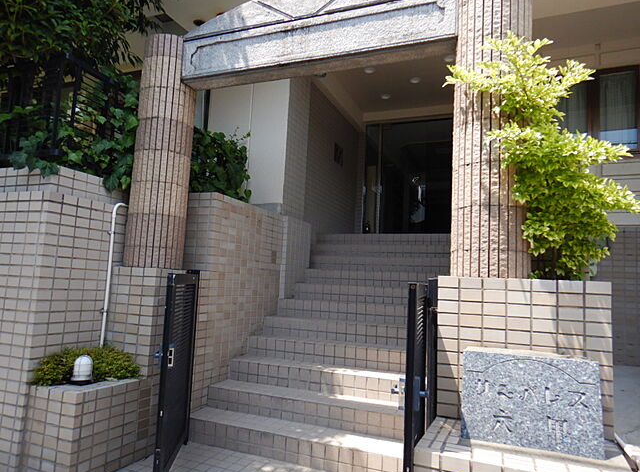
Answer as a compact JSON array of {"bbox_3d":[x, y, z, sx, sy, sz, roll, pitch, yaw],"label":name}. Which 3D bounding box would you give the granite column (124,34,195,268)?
[{"bbox_3d":[-1.220,-0.628,3.467,0.417,1.768,0.417,0,-7,22],"label":"granite column"}]

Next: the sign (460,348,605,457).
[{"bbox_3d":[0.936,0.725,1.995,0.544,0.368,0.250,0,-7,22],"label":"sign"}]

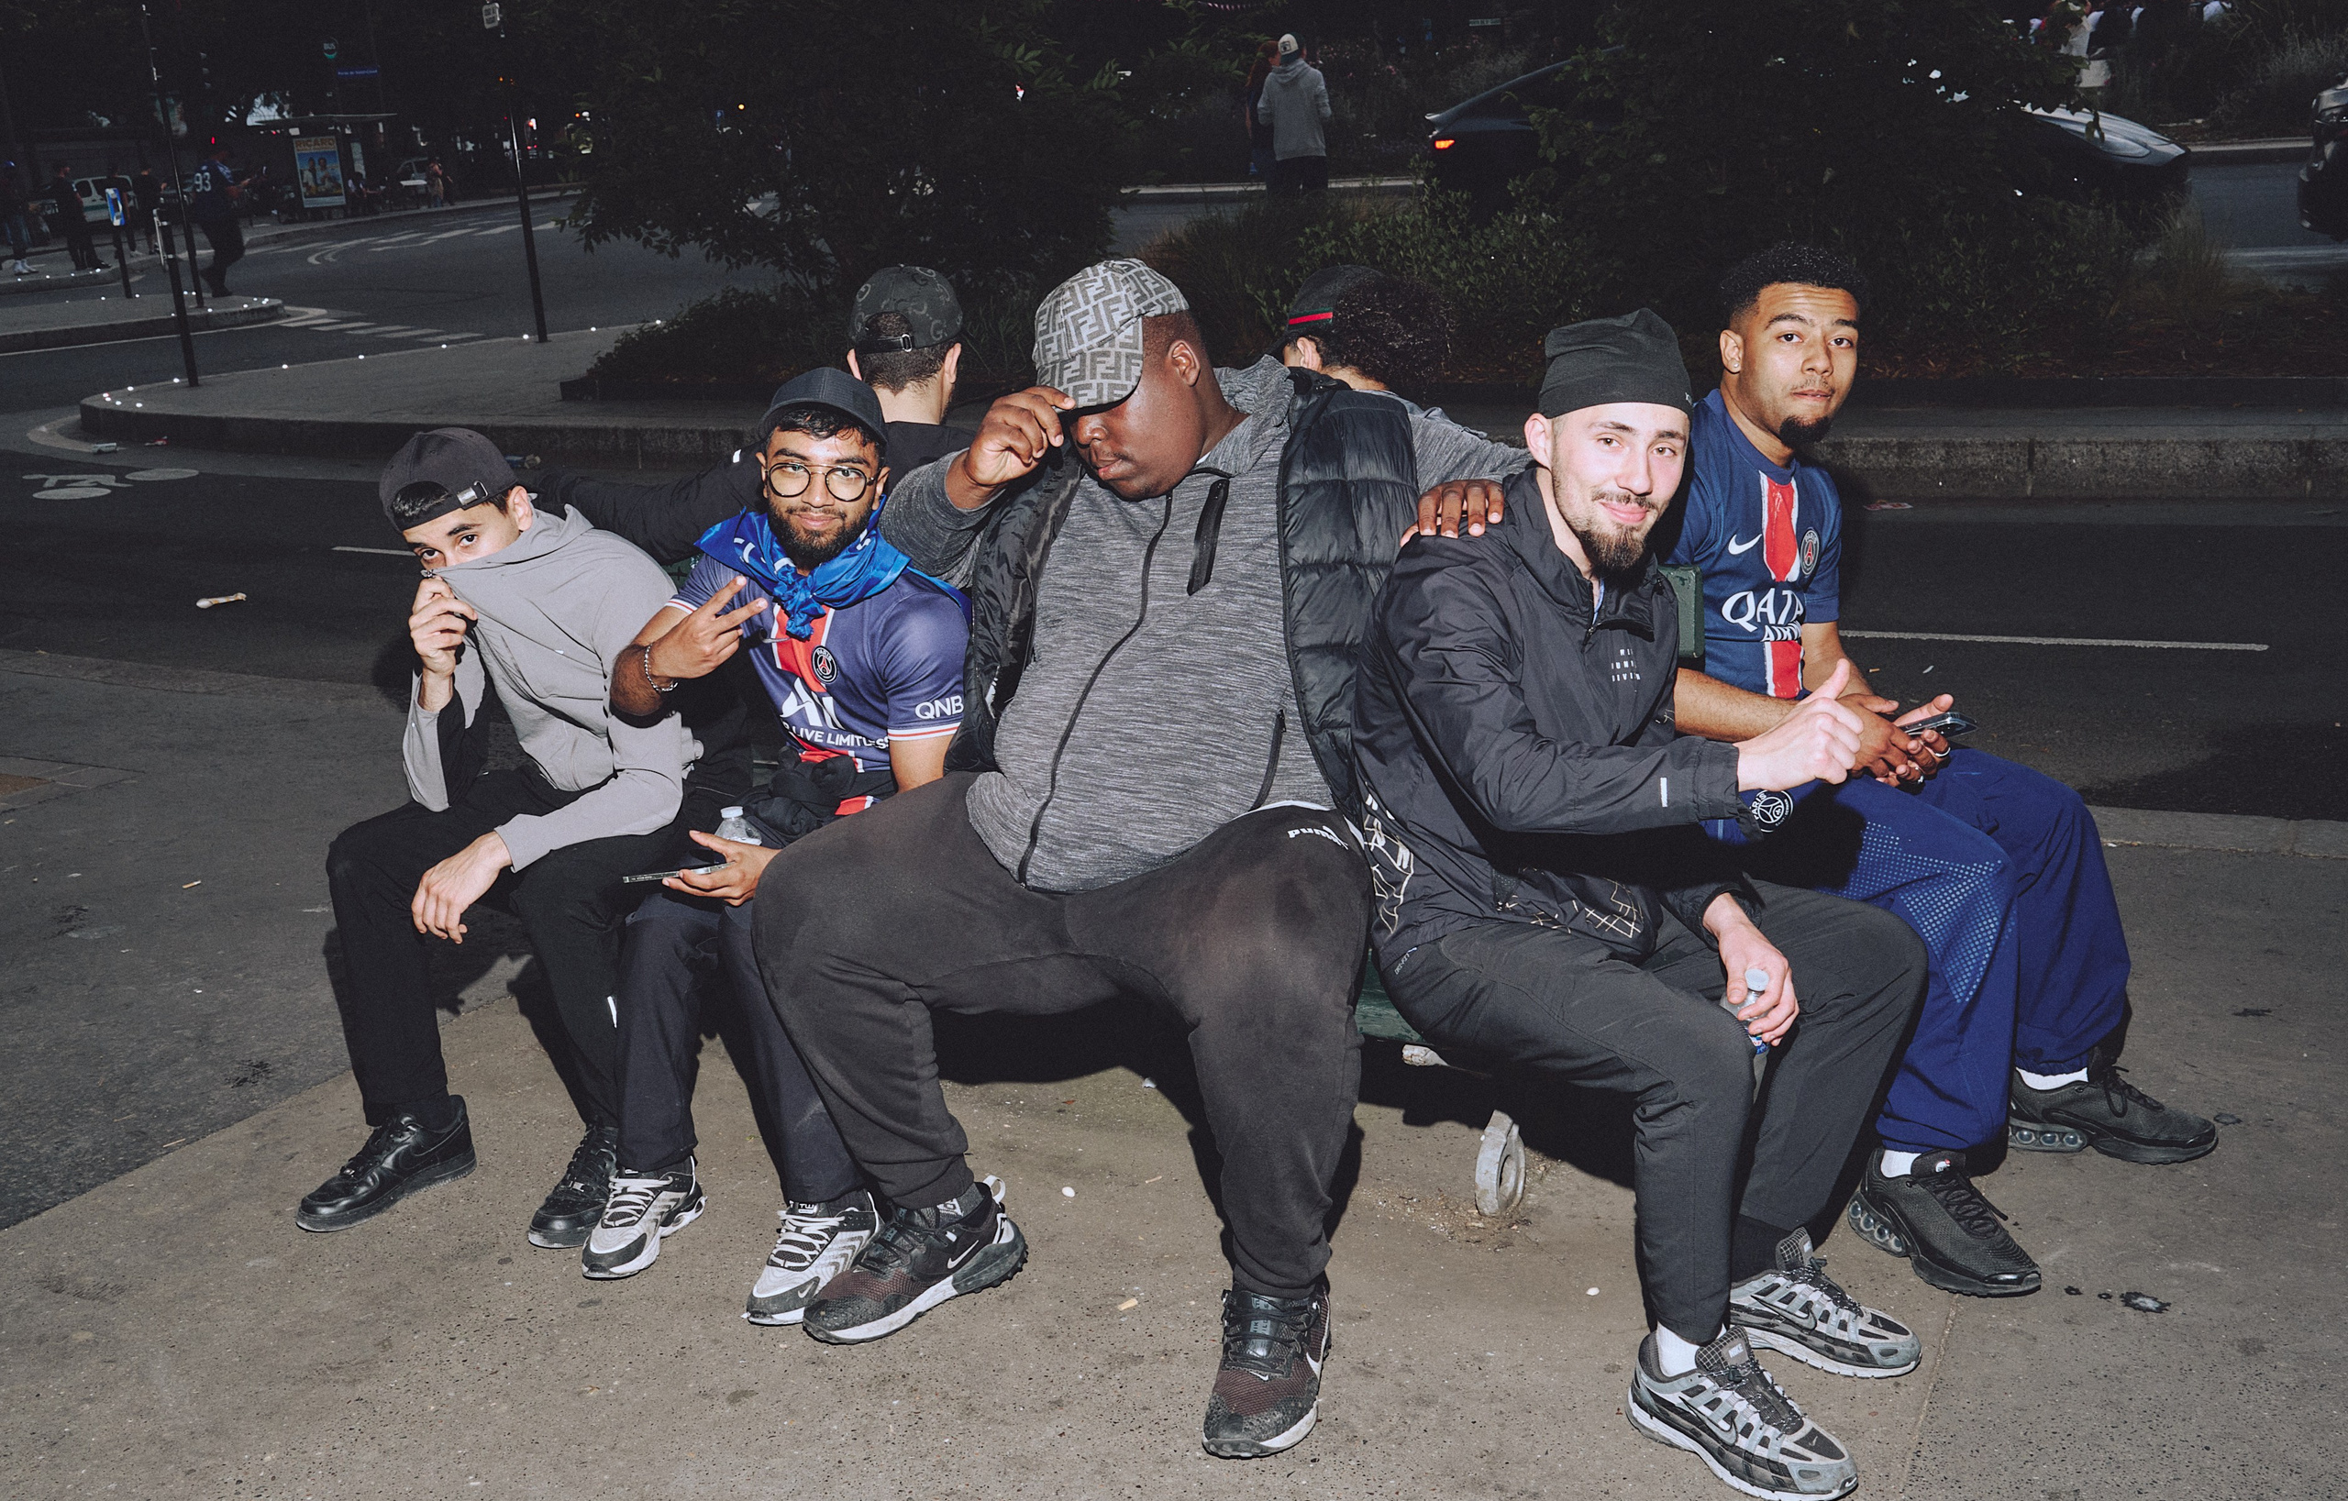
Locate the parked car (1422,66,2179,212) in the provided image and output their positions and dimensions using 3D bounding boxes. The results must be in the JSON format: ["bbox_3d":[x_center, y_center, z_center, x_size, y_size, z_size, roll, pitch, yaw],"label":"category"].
[{"bbox_3d":[3.968,-3.708,14.500,4.600,1.460,1.850,1,16,15],"label":"parked car"}]

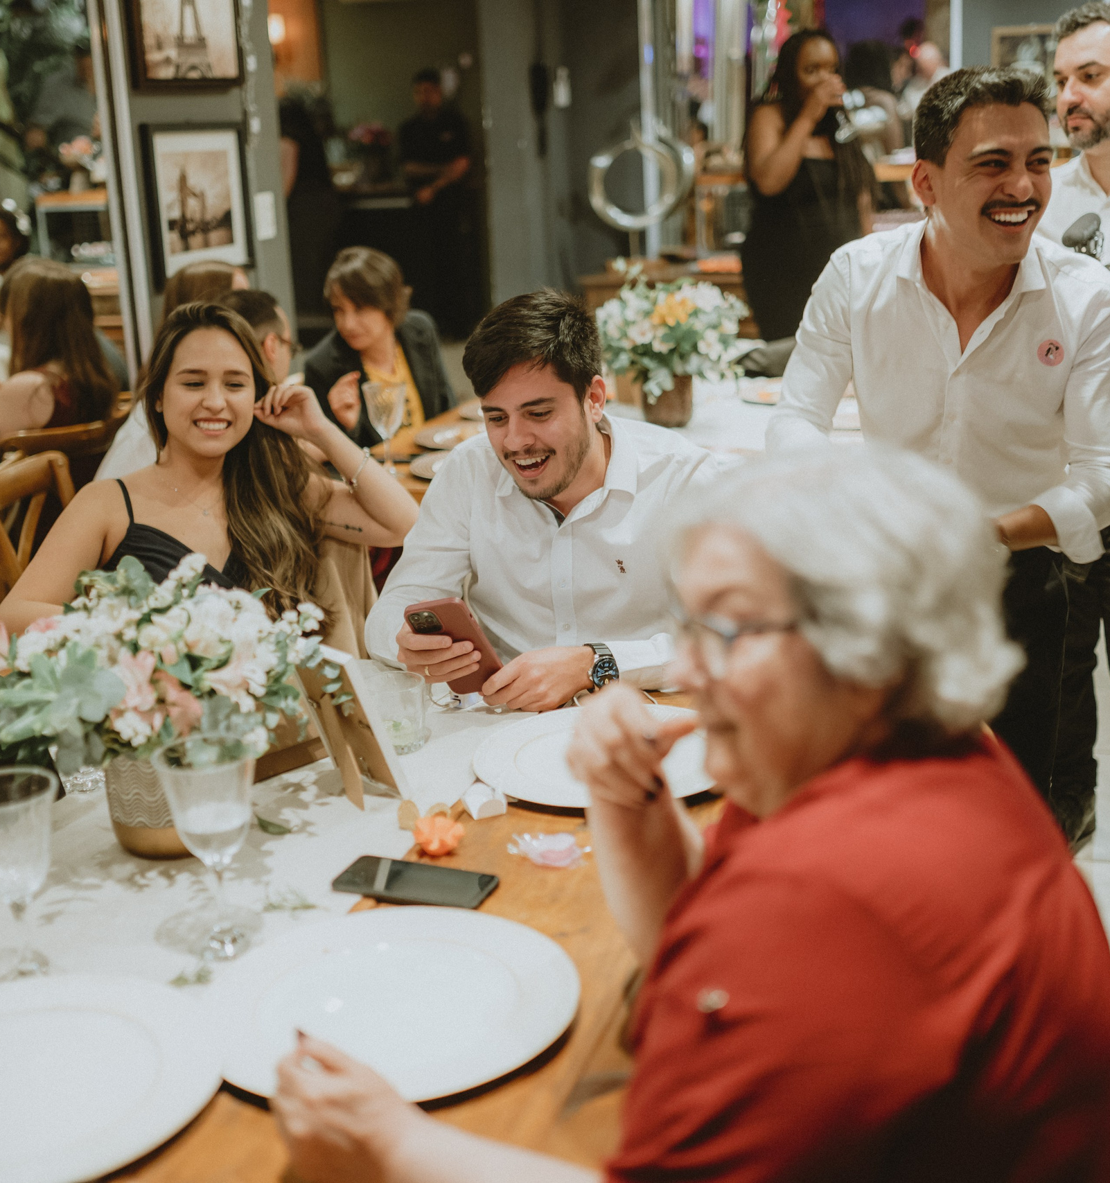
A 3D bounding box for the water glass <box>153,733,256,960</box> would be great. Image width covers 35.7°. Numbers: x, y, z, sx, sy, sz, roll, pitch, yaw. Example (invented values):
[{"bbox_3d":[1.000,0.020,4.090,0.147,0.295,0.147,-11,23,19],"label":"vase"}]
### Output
[{"bbox_3d":[-0.306,0.235,1.532,0.088,0.172,0.088,-3,15,0],"label":"water glass"}]

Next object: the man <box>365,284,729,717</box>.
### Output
[{"bbox_3d":[0.024,0.192,2.457,0.530,1.260,0.680,0,15,11],"label":"man"}]

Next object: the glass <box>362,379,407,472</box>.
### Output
[{"bbox_3d":[-0.366,-0.357,3.763,0.093,0.183,0.093,-3,15,0],"label":"glass"}]

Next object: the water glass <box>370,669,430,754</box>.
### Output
[{"bbox_3d":[-0.189,0.141,2.111,0.073,0.085,0.073,-3,15,0],"label":"water glass"}]

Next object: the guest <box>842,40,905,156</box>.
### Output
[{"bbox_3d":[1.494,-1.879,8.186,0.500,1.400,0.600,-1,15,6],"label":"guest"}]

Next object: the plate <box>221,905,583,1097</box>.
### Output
[{"bbox_3d":[-0.147,0.355,1.475,0.338,0.022,0.338,-3,15,1],"label":"plate"}]

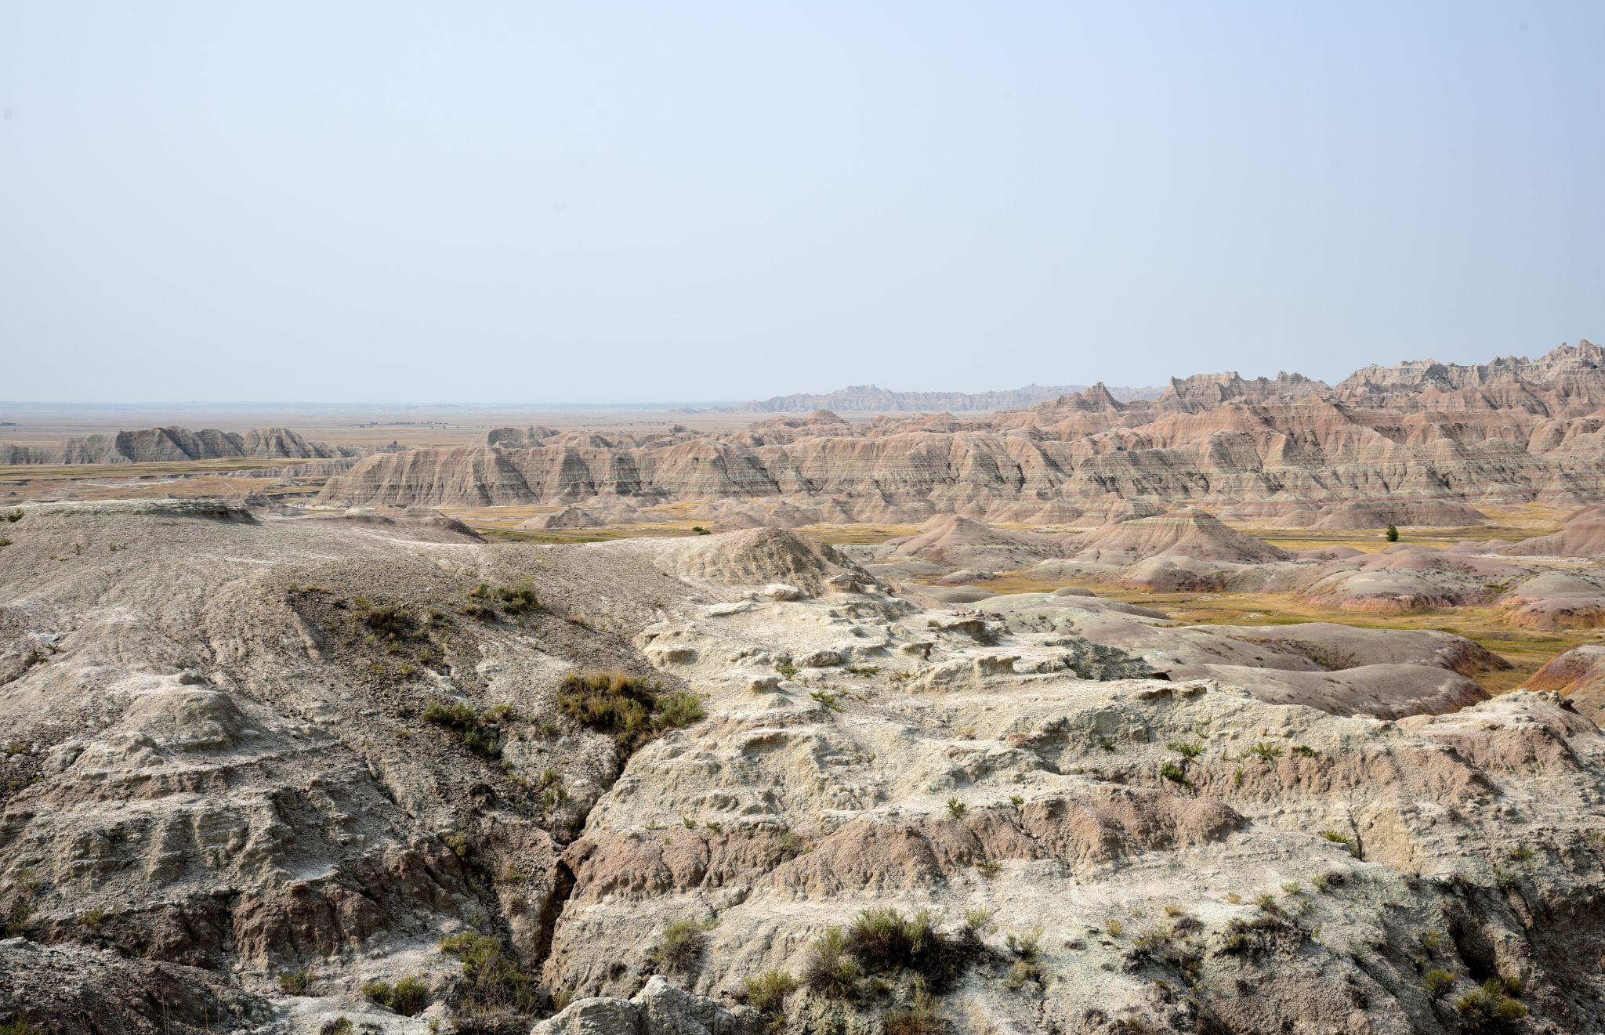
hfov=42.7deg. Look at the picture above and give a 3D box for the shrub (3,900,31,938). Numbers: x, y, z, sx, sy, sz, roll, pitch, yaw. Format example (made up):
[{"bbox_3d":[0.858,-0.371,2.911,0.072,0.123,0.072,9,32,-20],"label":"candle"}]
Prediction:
[{"bbox_3d":[-8.425,4.311,22.000,0.296,0.372,0.251,0,3,0],"label":"shrub"}]

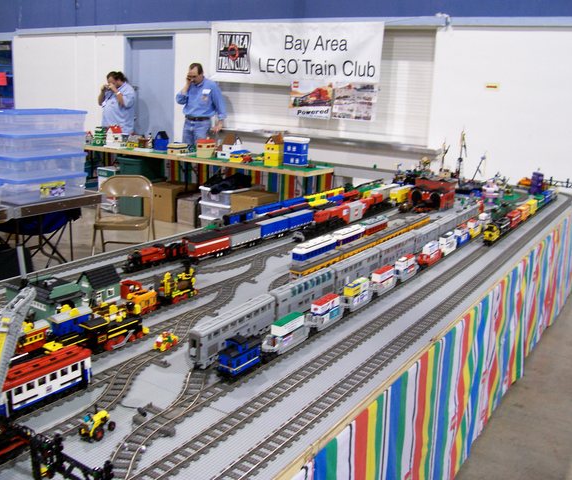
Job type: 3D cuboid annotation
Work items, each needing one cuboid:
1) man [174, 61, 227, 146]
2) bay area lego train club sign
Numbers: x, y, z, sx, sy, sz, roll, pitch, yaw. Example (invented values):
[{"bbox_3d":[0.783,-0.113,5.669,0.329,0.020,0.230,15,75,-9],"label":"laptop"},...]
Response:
[{"bbox_3d":[-1.096,-1.348,8.013,0.600,1.800,0.380,5,14,12],"label":"man"},{"bbox_3d":[0.063,-2.183,7.284,2.350,0.710,0.030,11,16,31],"label":"bay area lego train club sign"}]

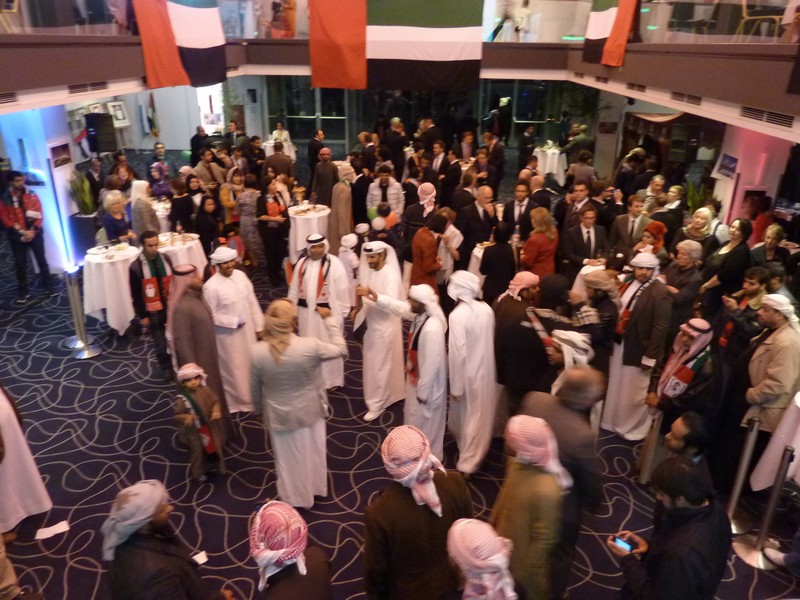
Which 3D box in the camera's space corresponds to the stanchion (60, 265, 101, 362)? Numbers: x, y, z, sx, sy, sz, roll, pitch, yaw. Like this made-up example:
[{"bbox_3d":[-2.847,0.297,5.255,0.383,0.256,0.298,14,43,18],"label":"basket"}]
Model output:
[{"bbox_3d":[-3.781,0.150,6.778,0.350,0.980,0.350,1,24,0],"label":"stanchion"}]

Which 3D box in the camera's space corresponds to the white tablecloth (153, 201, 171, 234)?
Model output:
[{"bbox_3d":[-3.657,-1.006,9.032,0.750,0.900,0.750,1,24,0],"label":"white tablecloth"}]

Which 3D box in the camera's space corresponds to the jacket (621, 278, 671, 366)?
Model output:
[{"bbox_3d":[2.167,0.199,5.120,0.340,0.760,0.520,-14,28,-29],"label":"jacket"}]

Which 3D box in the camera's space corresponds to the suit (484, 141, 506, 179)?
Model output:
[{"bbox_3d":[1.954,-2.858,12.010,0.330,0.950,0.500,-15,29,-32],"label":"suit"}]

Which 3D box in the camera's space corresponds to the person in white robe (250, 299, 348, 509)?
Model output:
[{"bbox_3d":[-0.781,0.819,4.363,0.700,1.780,0.480,2,24,4],"label":"person in white robe"}]

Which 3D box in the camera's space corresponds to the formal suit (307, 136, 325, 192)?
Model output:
[{"bbox_3d":[-1.770,-2.690,12.442,0.320,1.420,0.500,-8,25,-18],"label":"formal suit"}]

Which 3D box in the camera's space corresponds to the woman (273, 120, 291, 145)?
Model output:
[{"bbox_3d":[-3.327,-4.172,16.221,0.520,1.640,0.380,-2,24,-6],"label":"woman"}]

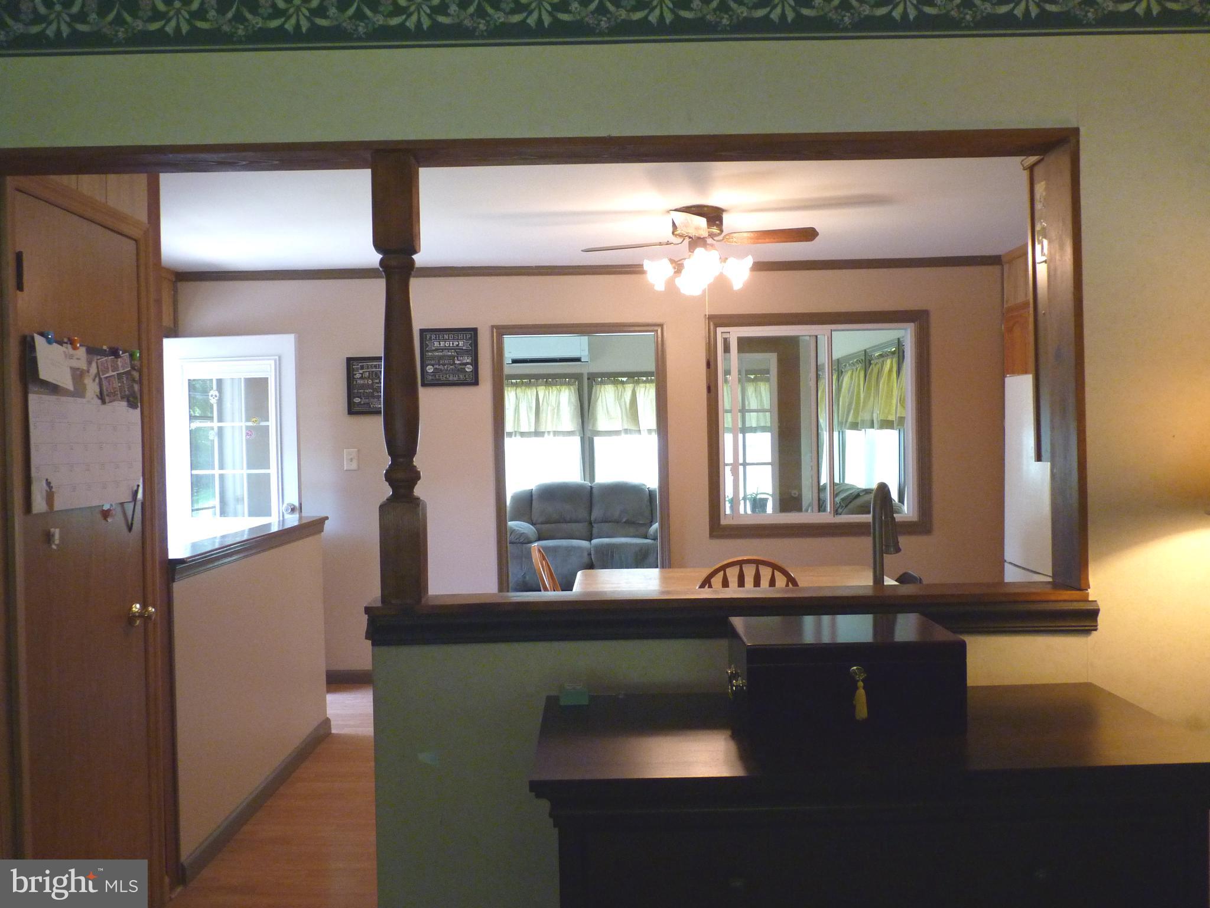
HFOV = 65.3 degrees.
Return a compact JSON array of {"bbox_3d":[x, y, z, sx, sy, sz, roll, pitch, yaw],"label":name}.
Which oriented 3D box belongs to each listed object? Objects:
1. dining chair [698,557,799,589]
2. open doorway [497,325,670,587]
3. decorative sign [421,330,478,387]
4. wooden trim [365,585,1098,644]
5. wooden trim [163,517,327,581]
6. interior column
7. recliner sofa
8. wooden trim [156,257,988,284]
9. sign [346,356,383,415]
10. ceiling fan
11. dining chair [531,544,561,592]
[{"bbox_3d":[0.576,0.871,3.975,0.450,0.935,0.500,-1,1,0],"label":"dining chair"},{"bbox_3d":[-0.132,0.280,5.596,1.020,2.090,0.140,-1,1,0],"label":"open doorway"},{"bbox_3d":[-0.912,-0.566,5.520,0.340,0.340,0.022,-1,1,0],"label":"decorative sign"},{"bbox_3d":[0.278,0.361,2.146,1.600,0.088,0.165,-1,1,0],"label":"wooden trim"},{"bbox_3d":[-1.441,0.361,3.809,0.200,0.075,1.600,-1,1,0],"label":"wooden trim"},{"bbox_3d":[-0.464,-0.168,2.136,0.090,1.000,0.090,-1,1,0],"label":"interior column"},{"bbox_3d":[-0.112,0.771,8.985,1.620,0.990,0.970,-1,1,0],"label":"recliner sofa"},{"bbox_3d":[-0.098,-1.081,5.504,4.830,0.058,0.035,-1,1,0],"label":"wooden trim"},{"bbox_3d":[-1.343,-0.399,5.524,0.340,0.340,0.022,-1,1,0],"label":"sign"},{"bbox_3d":[0.417,-0.906,4.264,1.070,0.390,1.070,-1,1,12],"label":"ceiling fan"},{"bbox_3d":[-0.074,0.879,4.296,0.500,0.935,0.450,-1,1,9],"label":"dining chair"}]

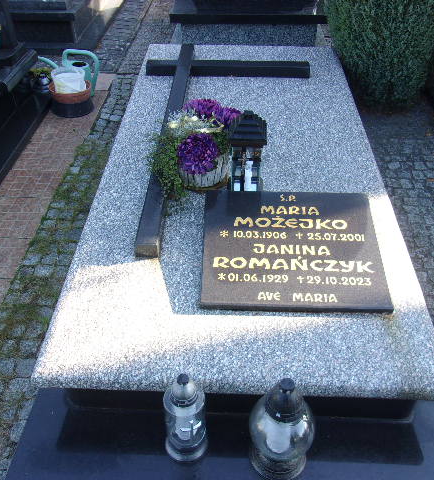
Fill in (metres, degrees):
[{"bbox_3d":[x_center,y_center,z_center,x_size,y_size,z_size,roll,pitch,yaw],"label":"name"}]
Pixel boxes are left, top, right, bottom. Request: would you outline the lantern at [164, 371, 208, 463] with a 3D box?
[{"bbox_3d":[-0.072,0.400,1.160,0.103,0.287,0.103,1,42,2],"label":"lantern"}]

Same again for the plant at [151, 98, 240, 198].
[{"bbox_3d":[-0.072,-0.332,1.744,0.303,0.263,0.273,1,42,2],"label":"plant"}]

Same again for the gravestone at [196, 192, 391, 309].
[{"bbox_3d":[0.216,0.022,1.463,0.512,0.030,0.397,1,55,1],"label":"gravestone"}]

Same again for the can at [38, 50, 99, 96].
[{"bbox_3d":[-0.874,-1.009,3.013,0.369,0.289,0.167,1,42,2],"label":"can"}]

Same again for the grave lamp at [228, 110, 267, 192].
[{"bbox_3d":[0.096,-0.244,1.577,0.109,0.356,0.109,5,42,6],"label":"grave lamp"}]

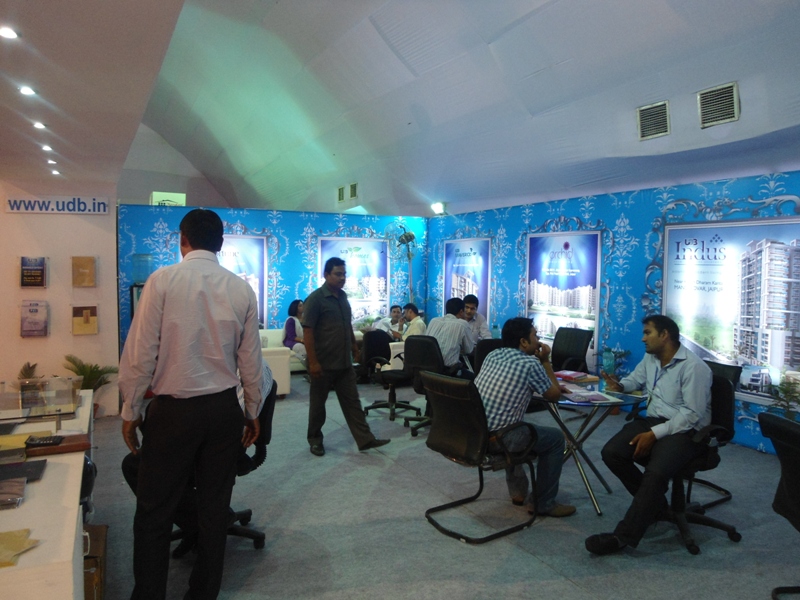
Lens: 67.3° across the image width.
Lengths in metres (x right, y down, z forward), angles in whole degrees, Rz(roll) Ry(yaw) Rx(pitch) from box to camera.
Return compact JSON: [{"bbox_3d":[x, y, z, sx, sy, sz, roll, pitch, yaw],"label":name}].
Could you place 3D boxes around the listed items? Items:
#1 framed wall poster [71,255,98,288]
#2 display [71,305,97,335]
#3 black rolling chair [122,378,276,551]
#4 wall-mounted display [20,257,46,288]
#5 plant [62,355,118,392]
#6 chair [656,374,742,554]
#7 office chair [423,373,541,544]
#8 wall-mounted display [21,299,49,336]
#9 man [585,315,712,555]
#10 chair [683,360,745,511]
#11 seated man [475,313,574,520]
[{"bbox_3d":[-3.158,-0.280,6.010,0.226,0.300,0.040,-1,4,-25],"label":"framed wall poster"},{"bbox_3d":[-3.165,0.204,6.042,0.236,0.298,0.040,-1,4,-25],"label":"display"},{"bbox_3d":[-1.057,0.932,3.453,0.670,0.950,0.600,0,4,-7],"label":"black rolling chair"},{"bbox_3d":[-3.552,-0.264,5.828,0.221,0.305,0.040,-1,4,-25],"label":"wall-mounted display"},{"bbox_3d":[-3.027,0.889,5.897,0.540,0.670,0.500,-1,4,-25],"label":"plant"},{"bbox_3d":[1.693,0.943,3.663,0.600,0.940,0.590,-1,4,-24],"label":"chair"},{"bbox_3d":[0.538,0.928,3.828,0.590,0.930,0.550,-2,5,-36],"label":"office chair"},{"bbox_3d":[-3.560,0.185,5.857,0.230,0.362,0.040,-1,4,-25],"label":"wall-mounted display"},{"bbox_3d":[1.451,0.757,3.580,0.820,1.320,0.600,-1,4,-24],"label":"man"},{"bbox_3d":[1.993,0.910,4.252,0.600,0.930,0.560,-2,4,-26],"label":"chair"},{"bbox_3d":[0.784,0.752,3.931,0.740,1.270,0.540,-2,5,-31],"label":"seated man"}]

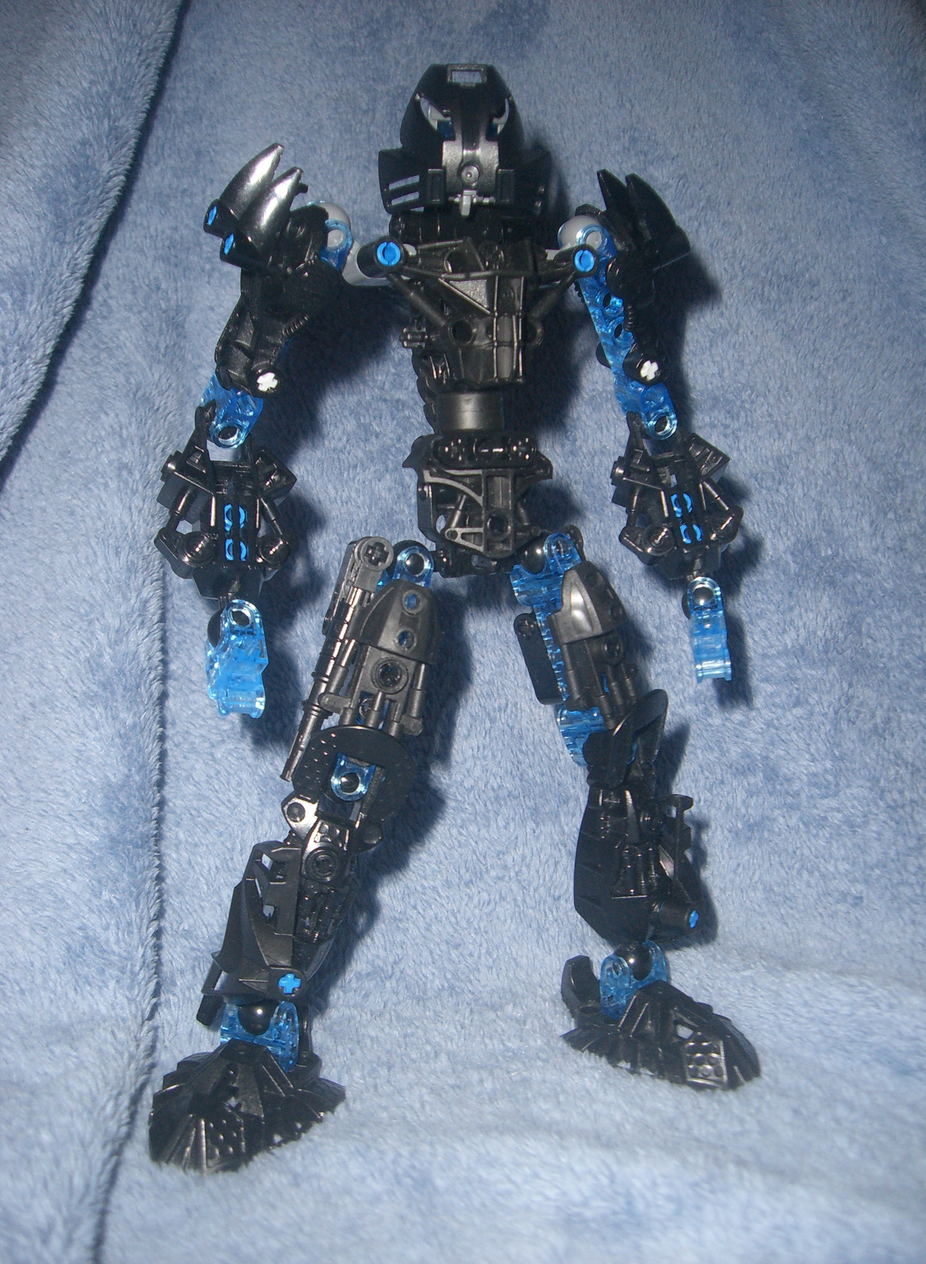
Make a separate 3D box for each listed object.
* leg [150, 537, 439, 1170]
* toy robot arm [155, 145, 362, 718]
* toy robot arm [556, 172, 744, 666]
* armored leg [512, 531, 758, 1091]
[{"bbox_3d":[-0.033,0.049,0.317,0.043,0.140,0.055,17,3,11],"label":"leg"},{"bbox_3d":[-0.050,-0.047,0.321,0.038,0.130,0.042,9,0,6],"label":"toy robot arm"},{"bbox_3d":[0.047,-0.049,0.334,0.035,0.126,0.042,-10,0,-3],"label":"toy robot arm"},{"bbox_3d":[0.038,0.042,0.332,0.040,0.130,0.053,-12,4,-37],"label":"armored leg"}]

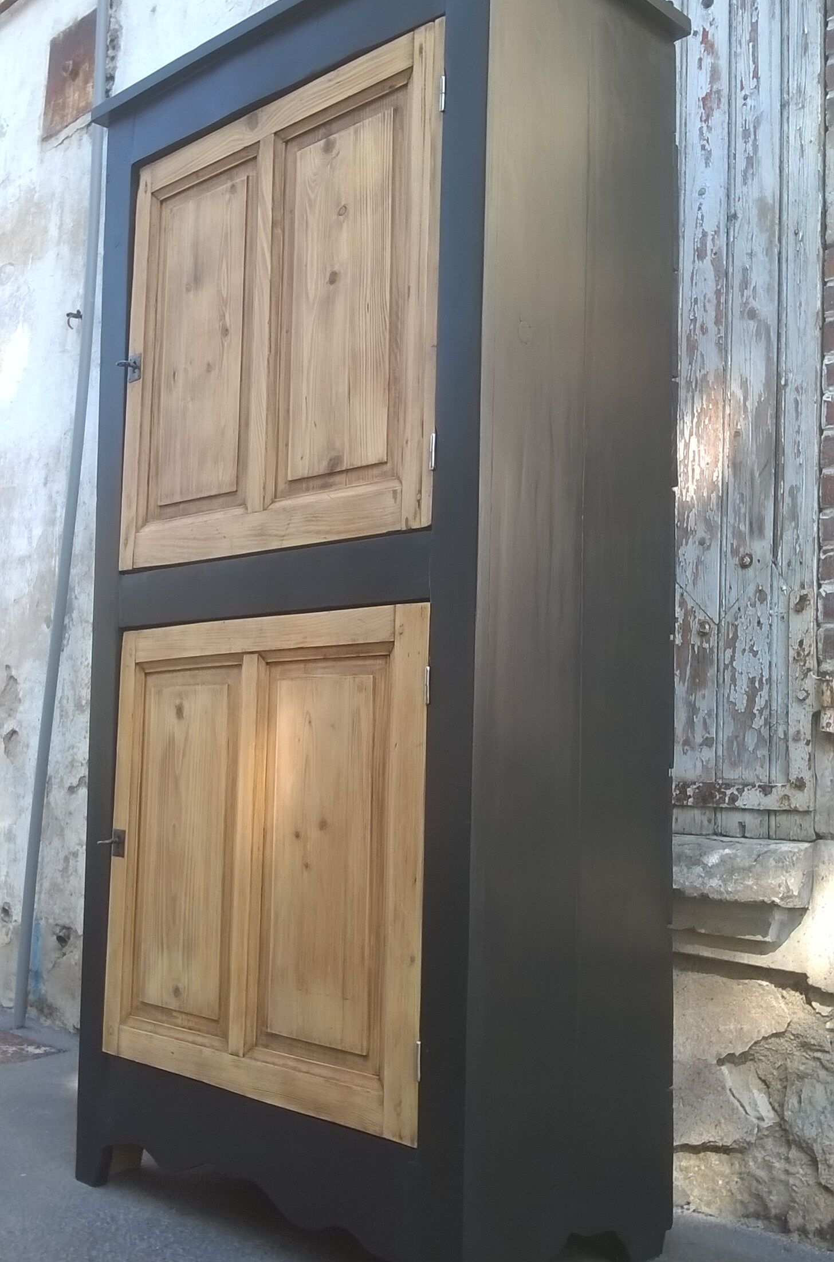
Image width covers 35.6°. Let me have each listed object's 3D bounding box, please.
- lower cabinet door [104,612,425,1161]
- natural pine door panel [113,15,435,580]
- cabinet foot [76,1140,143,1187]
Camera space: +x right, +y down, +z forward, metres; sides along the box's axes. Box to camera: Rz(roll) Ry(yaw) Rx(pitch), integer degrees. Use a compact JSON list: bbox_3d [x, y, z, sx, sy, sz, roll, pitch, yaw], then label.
[{"bbox_3d":[-0.243,0.333,1.961,0.714,0.706,0.025,-3,-7,43],"label":"lower cabinet door"},{"bbox_3d":[-0.230,-0.481,2.036,0.732,0.719,0.025,-3,-7,43],"label":"natural pine door panel"},{"bbox_3d":[-0.516,0.897,2.205,0.078,0.065,0.095,-3,-7,43],"label":"cabinet foot"}]

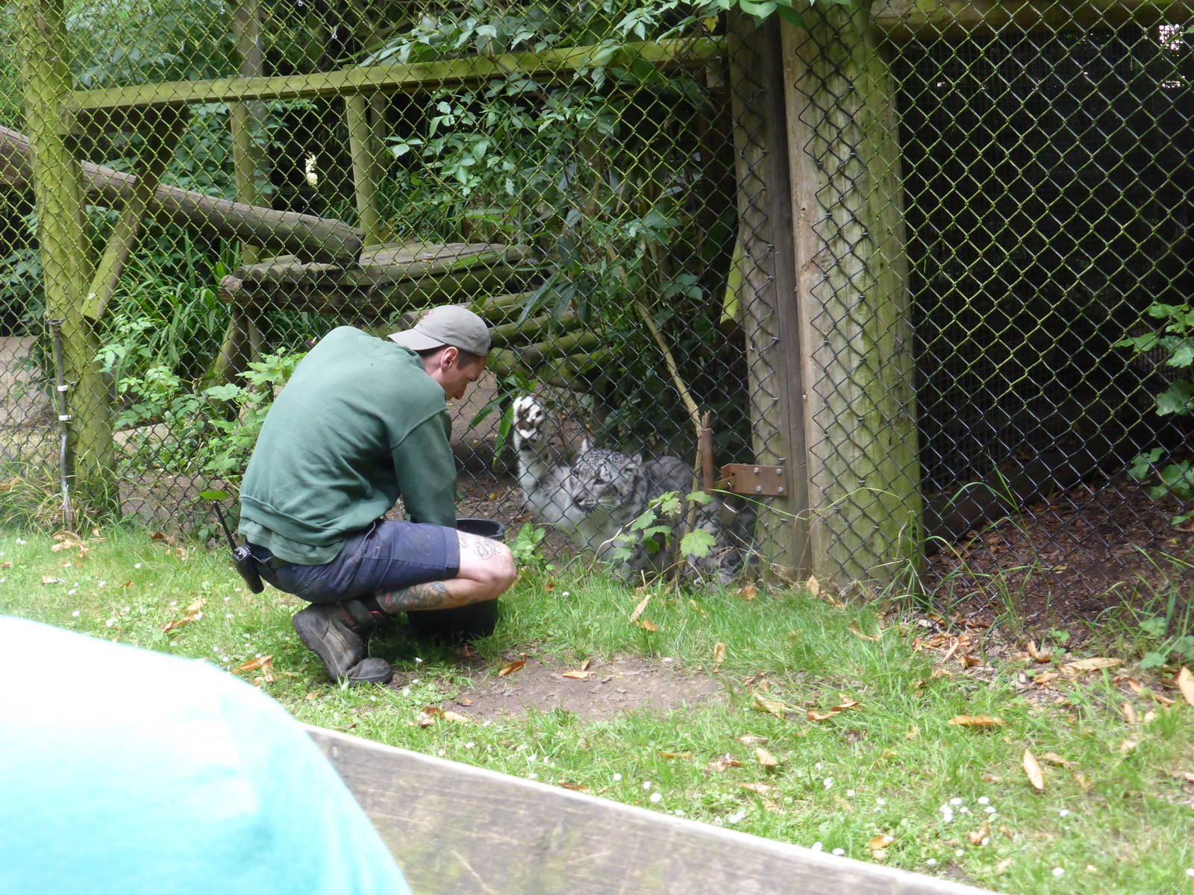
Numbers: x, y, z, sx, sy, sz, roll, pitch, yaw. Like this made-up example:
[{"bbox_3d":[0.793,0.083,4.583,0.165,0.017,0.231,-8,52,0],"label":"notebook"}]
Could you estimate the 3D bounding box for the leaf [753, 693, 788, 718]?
[{"bbox_3d":[0.345,0.514,3.978,0.085,0.030,0.040,7,15,40],"label":"leaf"}]

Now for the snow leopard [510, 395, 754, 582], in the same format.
[{"bbox_3d":[0.084,0.058,5.286,0.450,0.450,0.720,6,15,38],"label":"snow leopard"}]

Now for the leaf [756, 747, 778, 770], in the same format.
[{"bbox_3d":[0.334,0.612,3.940,0.035,0.015,0.080,-18,35,-20],"label":"leaf"}]

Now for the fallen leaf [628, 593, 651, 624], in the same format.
[{"bbox_3d":[0.111,0.417,5.180,0.035,0.015,0.095,30,64,13],"label":"fallen leaf"}]

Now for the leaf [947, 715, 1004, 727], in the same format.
[{"bbox_3d":[0.770,0.559,4.073,0.115,0.025,0.040,-3,9,6],"label":"leaf"}]

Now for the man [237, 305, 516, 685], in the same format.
[{"bbox_3d":[-0.504,0.069,4.542,0.660,0.790,0.530,-7,12,-19],"label":"man"}]

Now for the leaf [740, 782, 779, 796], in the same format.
[{"bbox_3d":[0.306,0.644,3.775,0.075,0.020,0.040,-1,9,19],"label":"leaf"}]

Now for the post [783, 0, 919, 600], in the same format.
[{"bbox_3d":[0.660,-0.616,5.365,0.270,2.000,0.260,2,11,34],"label":"post"}]

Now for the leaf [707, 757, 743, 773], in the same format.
[{"bbox_3d":[0.236,0.585,3.687,0.065,0.018,0.040,-4,12,-6],"label":"leaf"}]

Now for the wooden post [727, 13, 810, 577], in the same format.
[{"bbox_3d":[0.451,-0.621,5.500,0.120,2.000,0.110,2,11,34],"label":"wooden post"}]

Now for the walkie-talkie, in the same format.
[{"bbox_3d":[-0.877,0.246,4.900,0.040,0.260,0.055,-32,14,-23],"label":"walkie-talkie"}]

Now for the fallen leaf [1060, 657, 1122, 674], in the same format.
[{"bbox_3d":[1.018,0.450,4.121,0.128,0.022,0.050,-5,12,-7],"label":"fallen leaf"}]

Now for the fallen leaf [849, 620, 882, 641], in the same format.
[{"bbox_3d":[0.595,0.406,4.422,0.075,0.035,0.045,3,13,30],"label":"fallen leaf"}]

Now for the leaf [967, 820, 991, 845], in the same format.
[{"bbox_3d":[0.630,0.635,3.300,0.035,0.030,0.060,4,14,33],"label":"leaf"}]

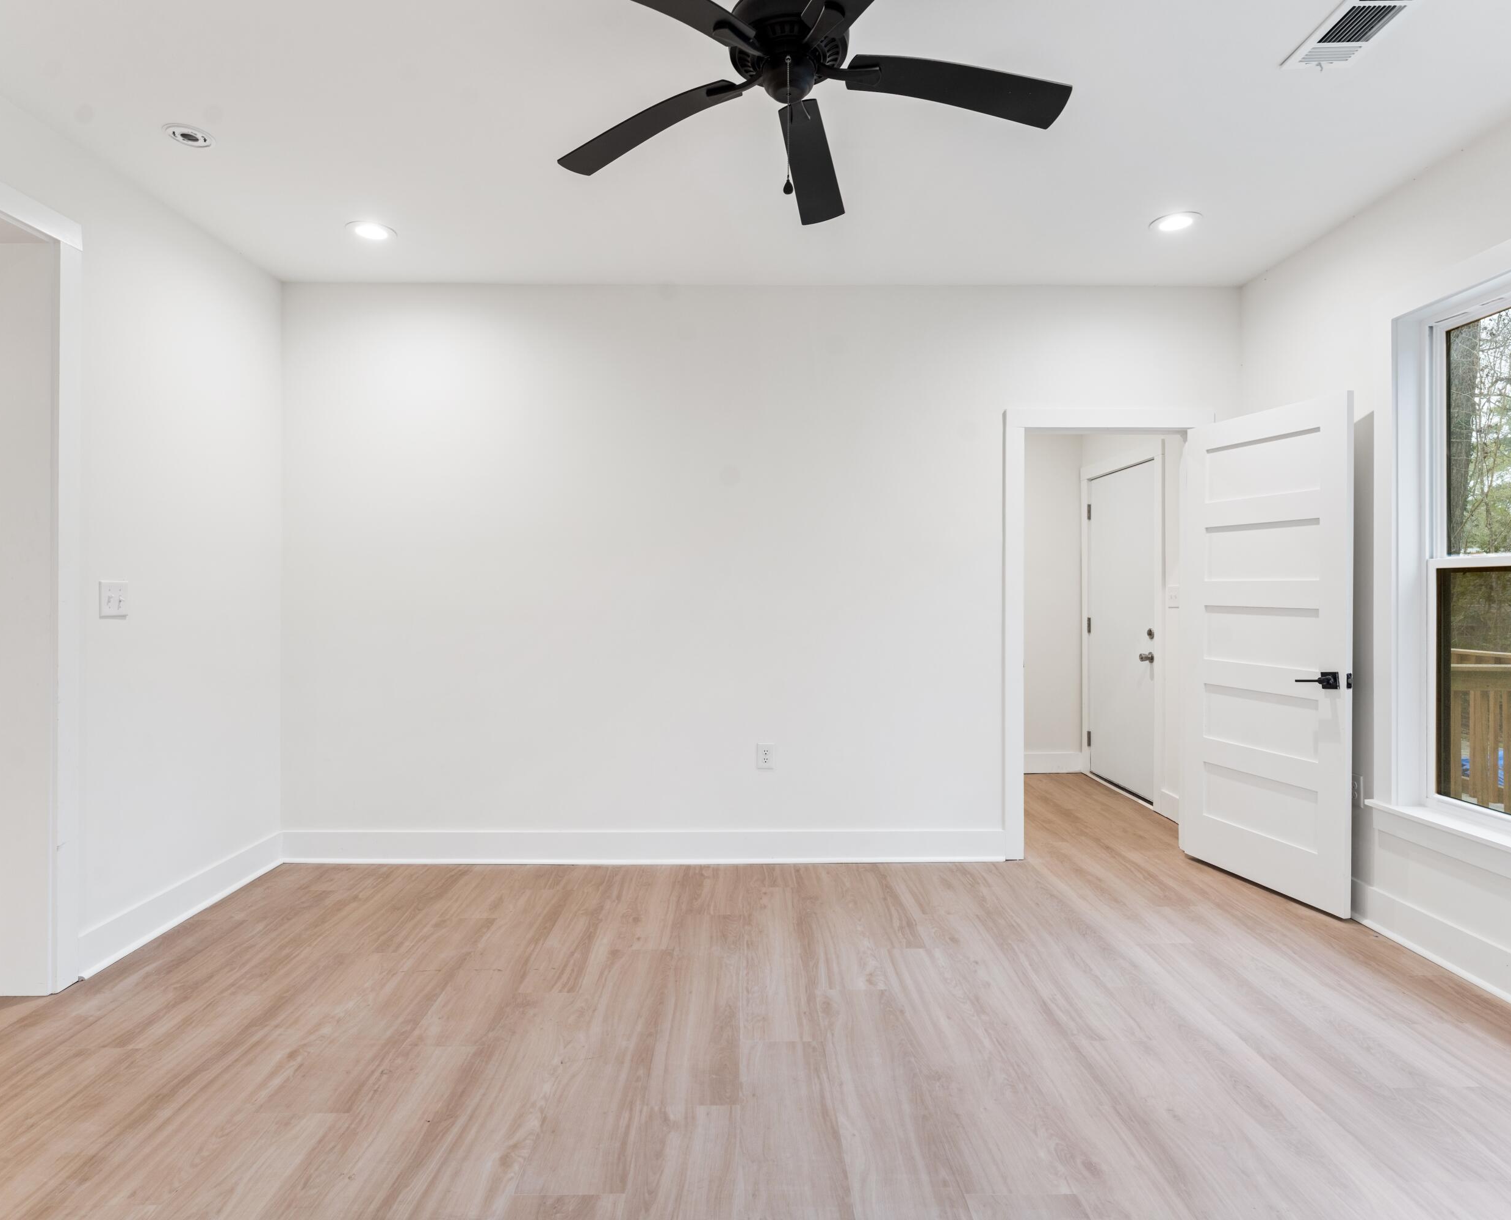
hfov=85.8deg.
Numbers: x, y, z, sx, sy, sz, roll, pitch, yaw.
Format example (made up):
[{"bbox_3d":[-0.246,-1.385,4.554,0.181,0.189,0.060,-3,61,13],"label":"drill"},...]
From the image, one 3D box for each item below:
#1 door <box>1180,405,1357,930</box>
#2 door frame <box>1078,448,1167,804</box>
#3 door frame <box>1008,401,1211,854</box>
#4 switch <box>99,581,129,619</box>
[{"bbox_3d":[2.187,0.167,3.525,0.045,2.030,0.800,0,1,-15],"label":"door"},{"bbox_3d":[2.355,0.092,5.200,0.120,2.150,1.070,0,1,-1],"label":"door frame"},{"bbox_3d":[1.697,0.118,3.945,1.005,2.160,0.140,0,1,-1],"label":"door frame"},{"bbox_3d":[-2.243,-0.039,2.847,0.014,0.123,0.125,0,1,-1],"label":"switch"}]

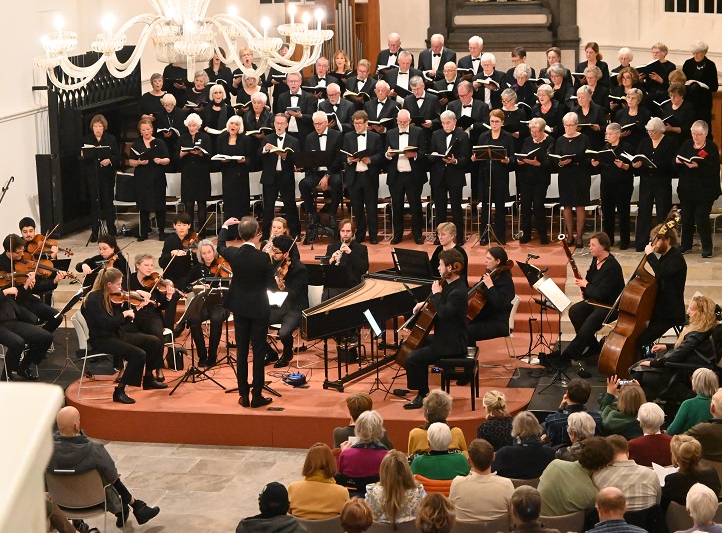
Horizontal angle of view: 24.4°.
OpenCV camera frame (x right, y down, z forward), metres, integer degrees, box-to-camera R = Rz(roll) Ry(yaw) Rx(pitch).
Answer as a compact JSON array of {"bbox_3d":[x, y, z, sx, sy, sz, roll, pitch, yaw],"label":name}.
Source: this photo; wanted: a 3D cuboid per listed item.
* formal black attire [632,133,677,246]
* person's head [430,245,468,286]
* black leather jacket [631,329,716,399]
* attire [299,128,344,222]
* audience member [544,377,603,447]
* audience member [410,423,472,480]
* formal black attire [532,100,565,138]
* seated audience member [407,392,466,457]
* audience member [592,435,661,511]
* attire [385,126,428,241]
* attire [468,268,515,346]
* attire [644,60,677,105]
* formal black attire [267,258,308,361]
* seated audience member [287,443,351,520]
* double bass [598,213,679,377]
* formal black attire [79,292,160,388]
[{"bbox_3d":[3.754,-0.941,21.206,0.540,1.480,0.420,3,10,25],"label":"formal black attire"},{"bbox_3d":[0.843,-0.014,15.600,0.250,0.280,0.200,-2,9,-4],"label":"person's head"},{"bbox_3d":[2.738,0.847,14.550,0.700,0.640,0.520,0,9,5],"label":"black leather jacket"},{"bbox_3d":[-0.533,-1.215,22.500,0.600,1.220,0.620,0,9,6],"label":"attire"},{"bbox_3d":[1.611,1.411,12.631,0.490,1.280,0.800,-3,10,-8],"label":"audience member"},{"bbox_3d":[0.531,1.621,11.490,0.450,1.220,0.800,-2,9,-3],"label":"audience member"},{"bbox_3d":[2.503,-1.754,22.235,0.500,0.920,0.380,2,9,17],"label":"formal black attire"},{"bbox_3d":[0.576,1.469,12.535,0.460,1.250,0.800,-1,10,5],"label":"seated audience member"},{"bbox_3d":[1.740,1.693,11.187,0.500,1.260,0.780,-2,10,-6],"label":"audience member"},{"bbox_3d":[0.569,-1.045,21.490,0.560,1.500,0.420,0,9,6],"label":"attire"},{"bbox_3d":[1.229,0.559,16.850,0.740,1.020,0.500,-5,10,-24],"label":"attire"},{"bbox_3d":[4.320,-2.292,23.909,0.480,1.320,0.400,4,11,30],"label":"attire"},{"bbox_3d":[-0.796,0.446,17.800,0.500,1.050,0.700,3,10,27],"label":"formal black attire"},{"bbox_3d":[-0.253,1.773,11.379,0.470,1.270,0.760,-1,9,5],"label":"seated audience member"},{"bbox_3d":[2.741,0.325,16.235,0.380,1.802,0.650,21,11,19],"label":"double bass"},{"bbox_3d":[-2.325,0.700,16.043,0.740,0.940,0.500,-2,10,-6],"label":"formal black attire"}]

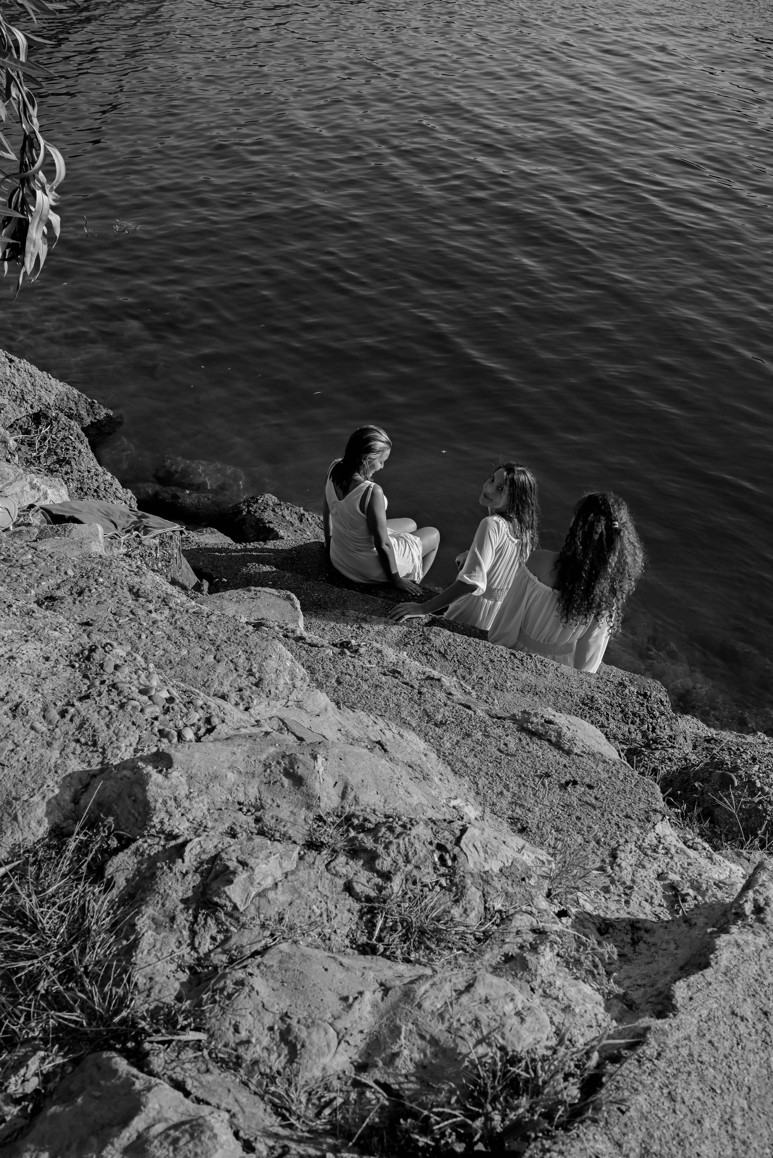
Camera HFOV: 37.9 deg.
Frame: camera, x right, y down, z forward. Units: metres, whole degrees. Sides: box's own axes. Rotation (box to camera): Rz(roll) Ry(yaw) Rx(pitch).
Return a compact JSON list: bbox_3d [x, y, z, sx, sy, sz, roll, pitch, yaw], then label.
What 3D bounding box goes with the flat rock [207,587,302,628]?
[{"bbox_3d":[-0.594,0.141,5.080,0.400,0.130,0.220,9,39,12],"label":"flat rock"}]

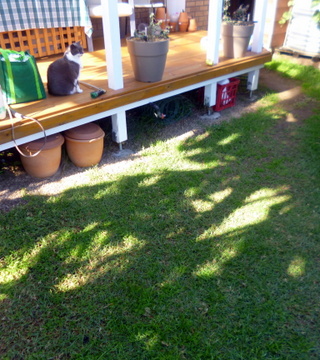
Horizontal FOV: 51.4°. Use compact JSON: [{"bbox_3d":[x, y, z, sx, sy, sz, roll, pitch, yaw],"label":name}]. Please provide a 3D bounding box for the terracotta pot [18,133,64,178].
[{"bbox_3d":[-1.004,-0.215,2.909,0.373,0.327,0.373,-1,33,1],"label":"terracotta pot"}]

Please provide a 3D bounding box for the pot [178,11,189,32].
[{"bbox_3d":[0.407,-2.703,5.699,0.169,0.300,0.169,-1,33,1],"label":"pot"}]

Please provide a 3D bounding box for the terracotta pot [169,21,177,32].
[{"bbox_3d":[0.227,-2.628,5.719,0.128,0.159,0.128,-1,33,1],"label":"terracotta pot"}]

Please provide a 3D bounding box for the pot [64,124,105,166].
[{"bbox_3d":[-0.671,-0.316,3.060,0.354,0.323,0.354,-1,33,1],"label":"pot"}]

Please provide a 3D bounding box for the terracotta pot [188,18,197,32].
[{"bbox_3d":[0.570,-2.654,5.720,0.138,0.189,0.138,-1,33,1],"label":"terracotta pot"}]

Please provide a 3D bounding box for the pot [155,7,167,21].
[{"bbox_3d":[0.021,-2.730,5.498,0.178,0.194,0.178,-1,33,1],"label":"pot"}]

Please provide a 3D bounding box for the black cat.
[{"bbox_3d":[-0.848,-0.970,2.927,0.320,0.410,0.200,-9,33,-13],"label":"black cat"}]

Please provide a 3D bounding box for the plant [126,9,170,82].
[{"bbox_3d":[-0.098,-1.283,3.189,0.405,0.628,0.405,-1,33,1],"label":"plant"}]

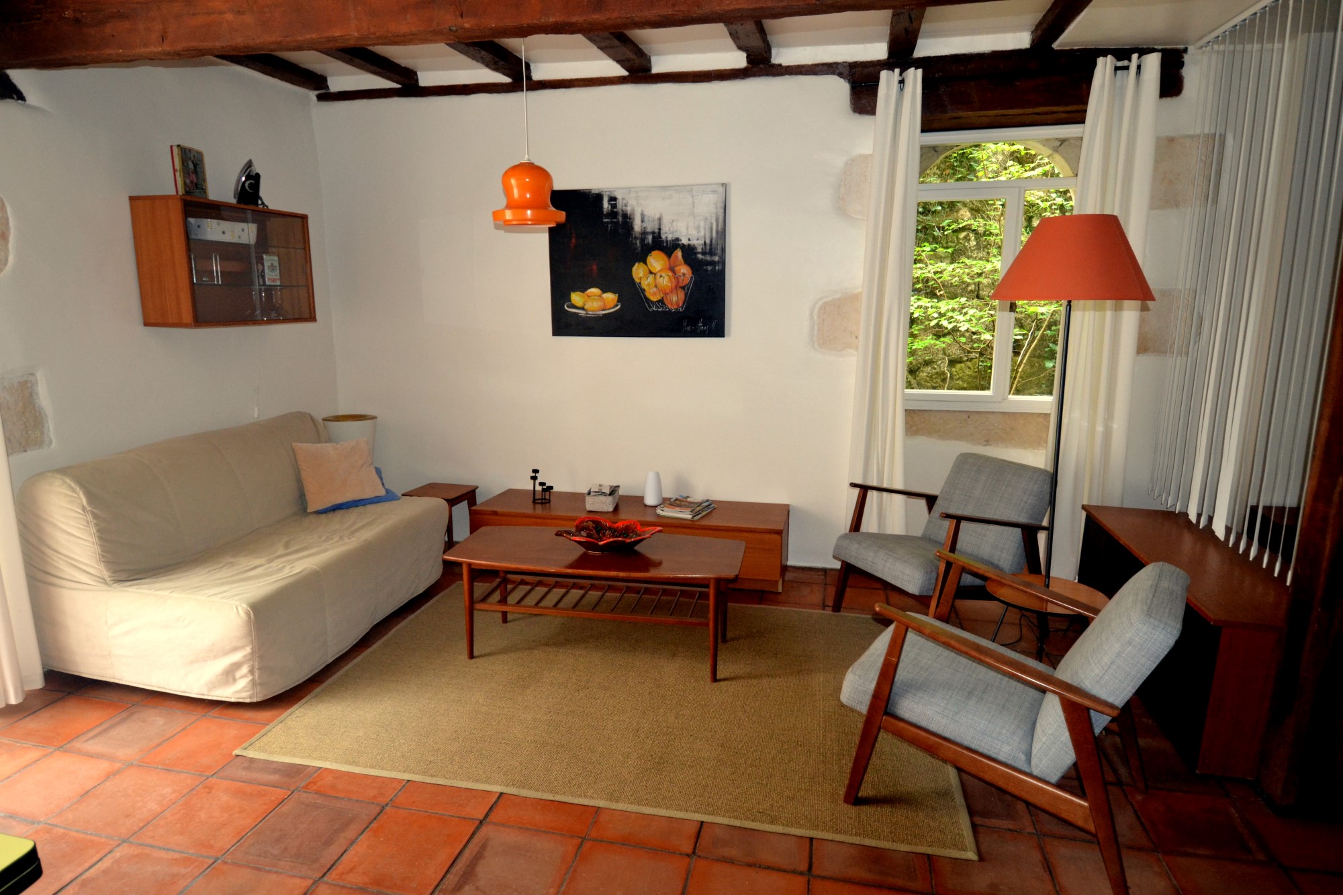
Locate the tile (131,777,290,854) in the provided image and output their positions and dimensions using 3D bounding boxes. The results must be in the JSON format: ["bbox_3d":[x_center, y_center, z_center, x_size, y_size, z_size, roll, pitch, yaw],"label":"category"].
[{"bbox_3d":[-1.386,1.121,2.151,0.315,0.020,0.282,2,12,12],"label":"tile"}]

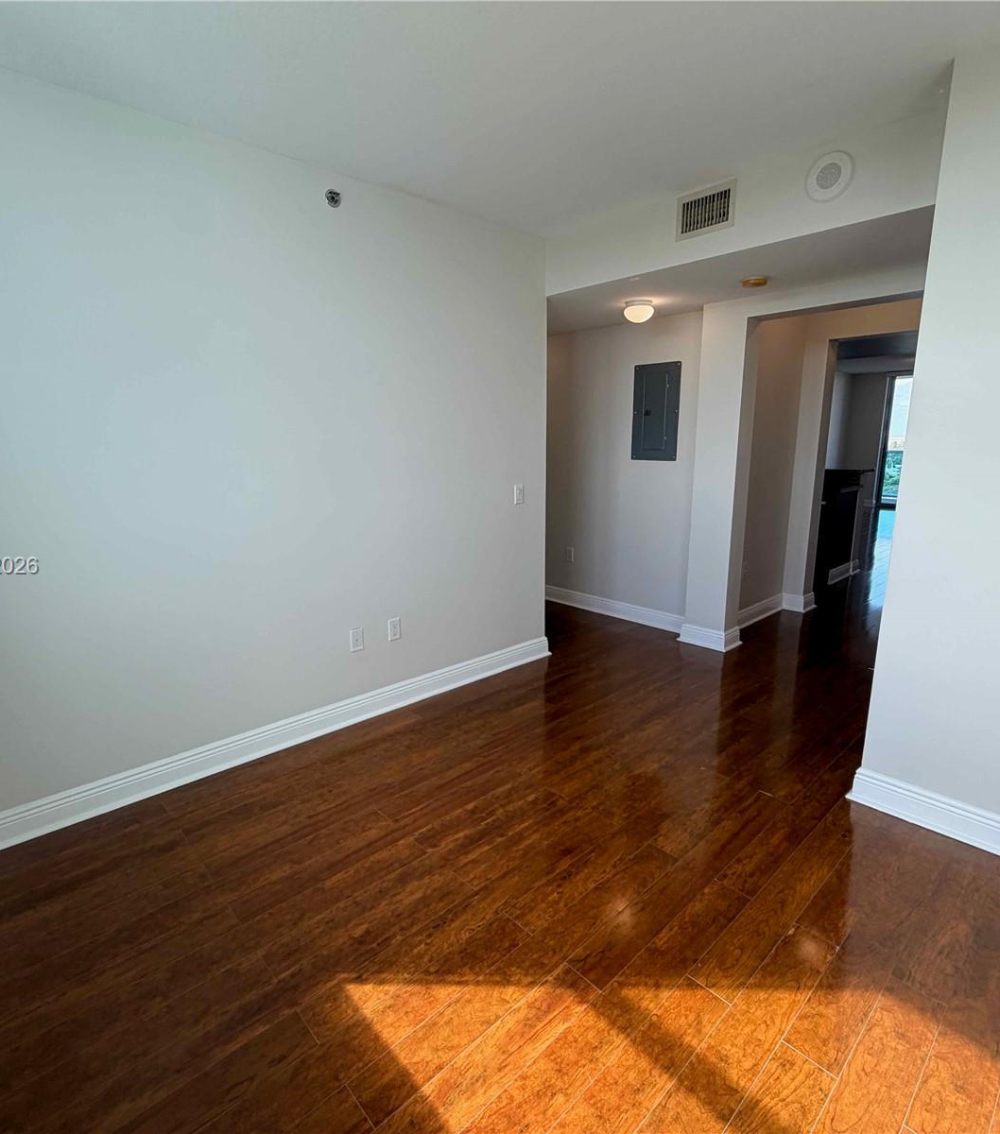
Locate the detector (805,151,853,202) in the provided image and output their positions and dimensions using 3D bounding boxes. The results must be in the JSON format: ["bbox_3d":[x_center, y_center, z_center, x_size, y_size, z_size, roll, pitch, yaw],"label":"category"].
[{"bbox_3d":[1.349,-1.611,2.517,0.032,0.194,0.194,-11,16,-42],"label":"detector"}]

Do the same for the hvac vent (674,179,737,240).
[{"bbox_3d":[0.974,-1.694,2.916,0.020,0.195,0.305,-11,16,-42],"label":"hvac vent"}]

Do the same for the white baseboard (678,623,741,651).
[{"bbox_3d":[1.516,0.477,4.403,0.282,0.132,0.366,-11,16,-42],"label":"white baseboard"}]

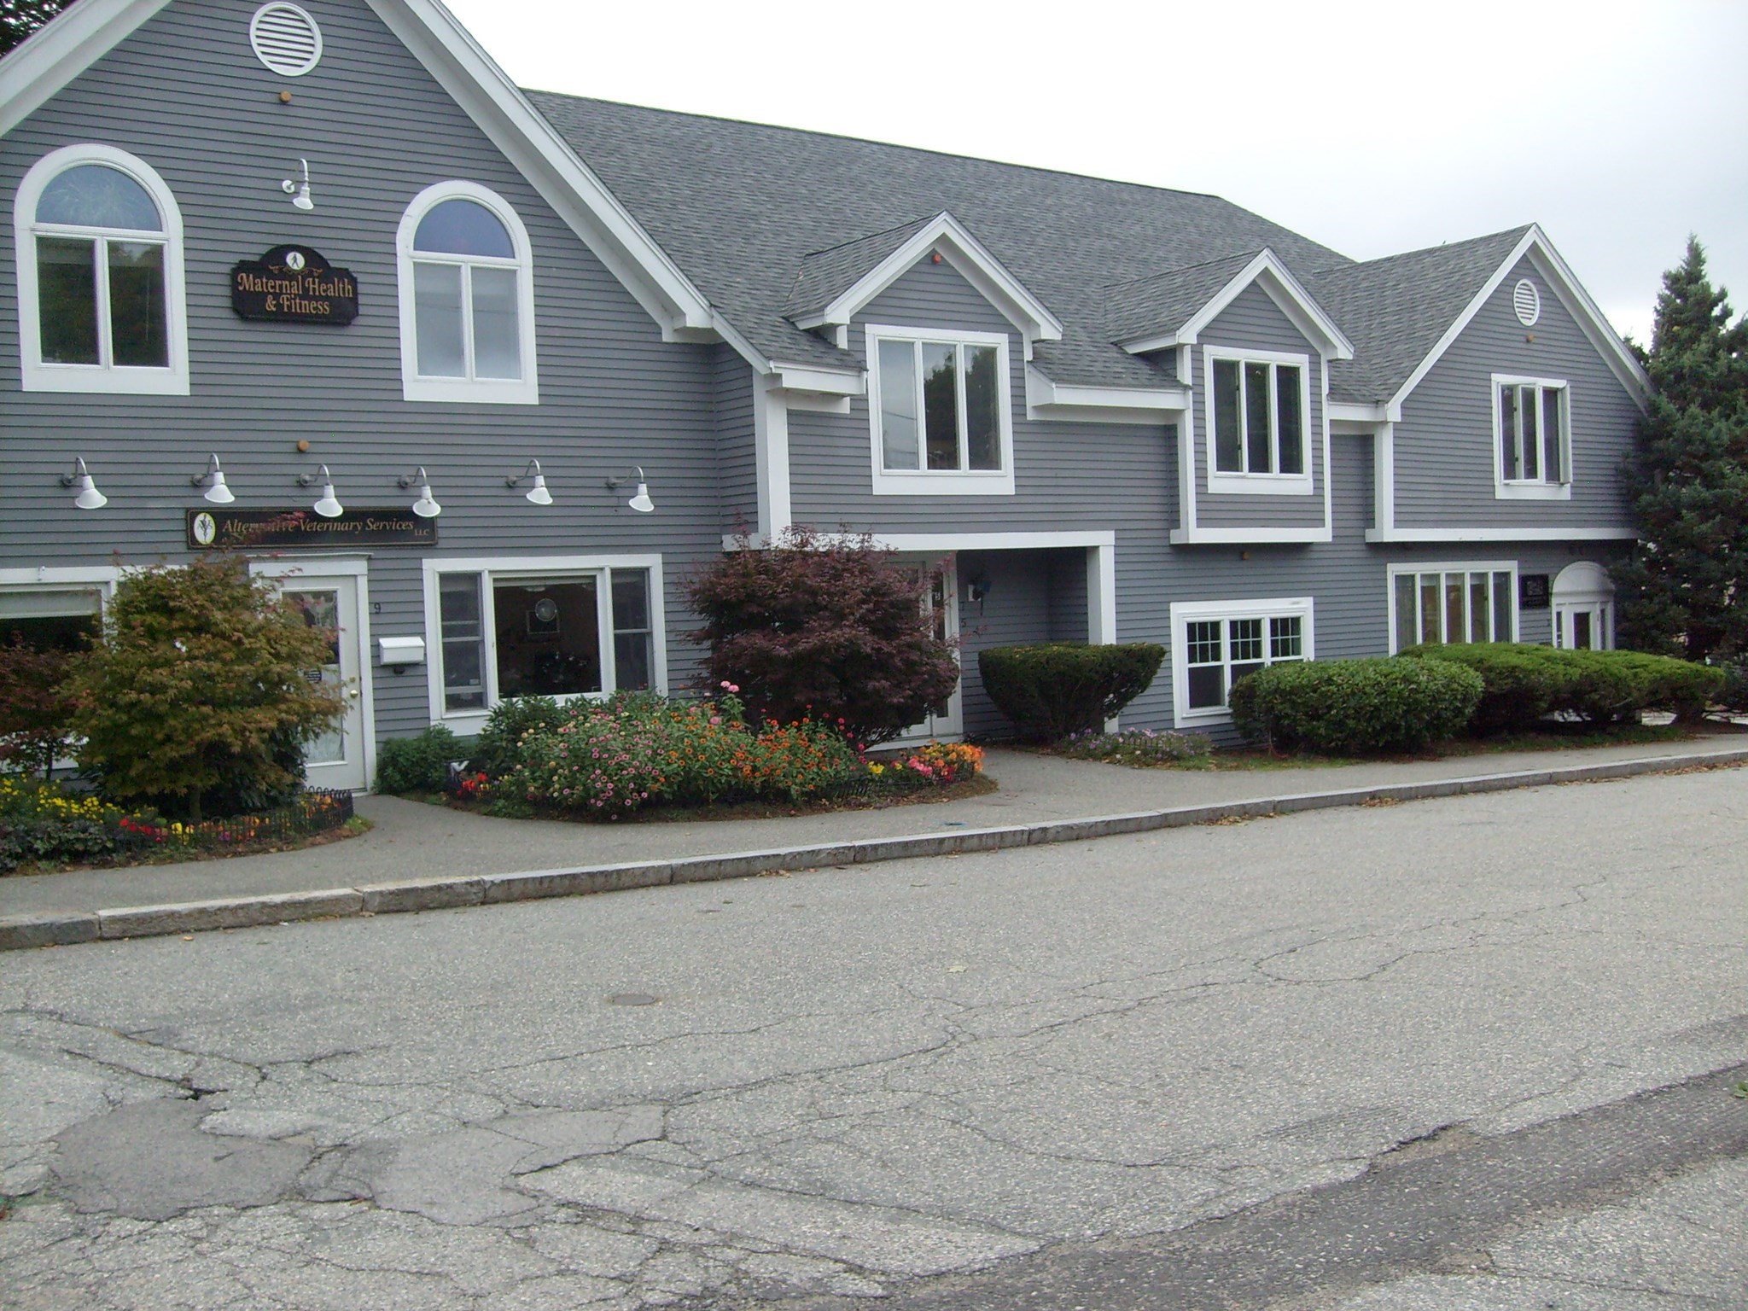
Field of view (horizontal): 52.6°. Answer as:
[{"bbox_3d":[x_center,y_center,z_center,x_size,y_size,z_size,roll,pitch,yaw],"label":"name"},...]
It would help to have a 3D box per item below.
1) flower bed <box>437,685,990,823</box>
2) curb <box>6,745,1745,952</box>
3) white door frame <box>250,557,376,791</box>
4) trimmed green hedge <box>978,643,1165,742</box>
[{"bbox_3d":[-1.303,0.822,15.753,4.500,0.900,2.700,-3,2,-35],"label":"flower bed"},{"bbox_3d":[2.322,1.300,14.407,17.800,0.180,0.220,-2,1,-35],"label":"curb"},{"bbox_3d":[-5.162,0.198,16.425,1.130,2.250,0.160,-3,2,-35],"label":"white door frame"},{"bbox_3d":[2.267,0.486,19.448,2.100,1.100,1.750,-3,2,-35],"label":"trimmed green hedge"}]

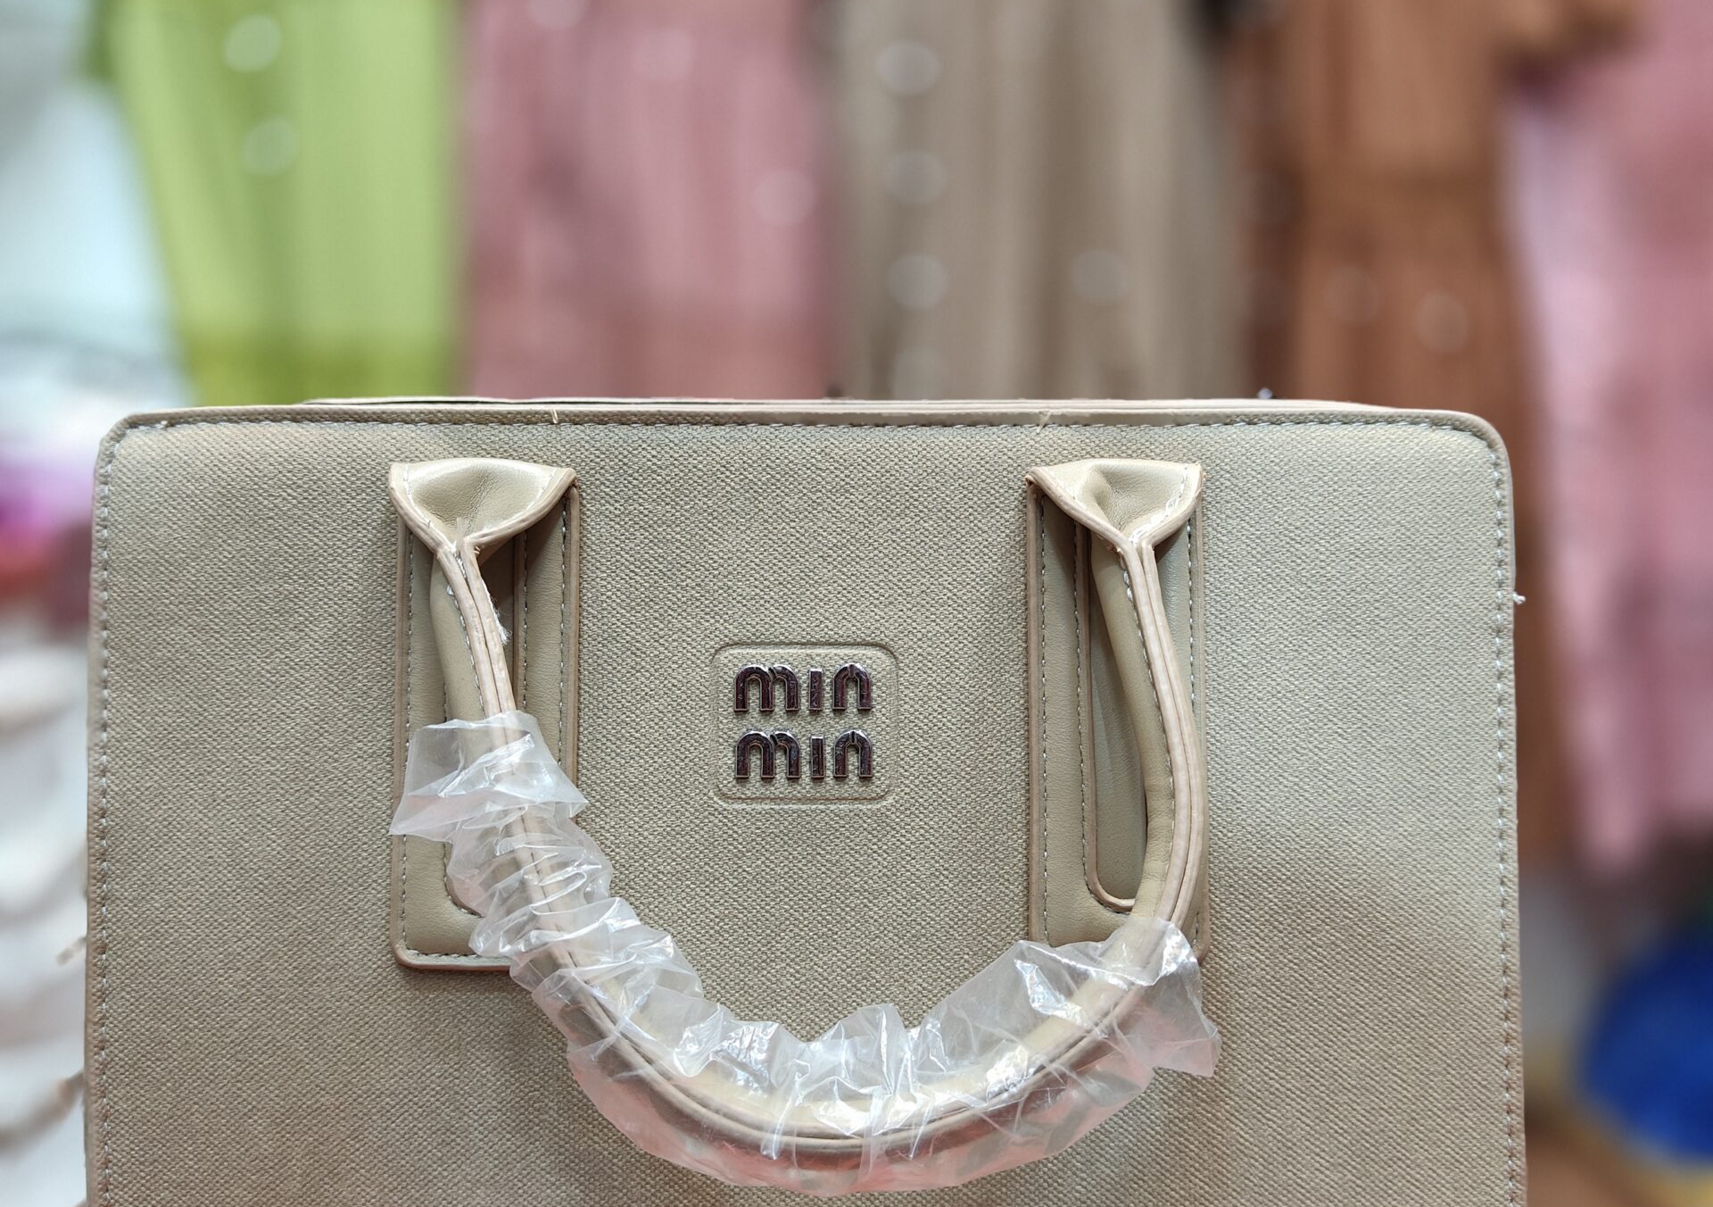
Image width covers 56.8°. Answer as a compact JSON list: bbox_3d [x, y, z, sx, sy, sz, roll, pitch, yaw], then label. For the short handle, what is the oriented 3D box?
[{"bbox_3d":[-0.011,0.034,0.287,0.158,0.126,0.042,0,3,0],"label":"short handle"}]

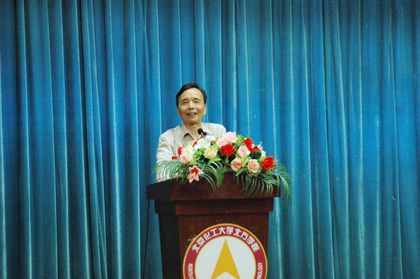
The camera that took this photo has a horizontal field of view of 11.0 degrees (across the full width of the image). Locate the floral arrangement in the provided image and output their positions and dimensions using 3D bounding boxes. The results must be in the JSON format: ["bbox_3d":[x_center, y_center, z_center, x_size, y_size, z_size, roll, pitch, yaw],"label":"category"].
[{"bbox_3d":[0.075,0.139,12.100,0.690,0.350,0.360,-1,0,-16],"label":"floral arrangement"}]

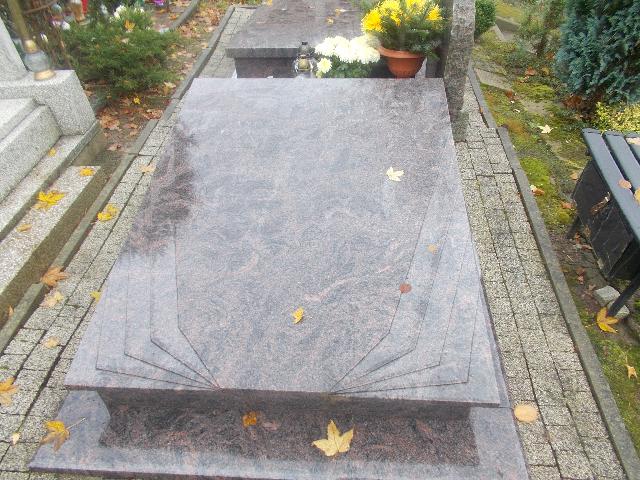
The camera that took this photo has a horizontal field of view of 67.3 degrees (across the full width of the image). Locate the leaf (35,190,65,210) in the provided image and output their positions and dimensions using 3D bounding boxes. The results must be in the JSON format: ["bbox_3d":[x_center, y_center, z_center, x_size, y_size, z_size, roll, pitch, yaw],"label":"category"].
[{"bbox_3d":[-1.314,-0.193,2.344,0.135,0.030,0.115,-23,45,-20],"label":"leaf"}]

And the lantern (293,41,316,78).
[{"bbox_3d":[-0.082,-0.940,2.548,0.118,0.230,0.118,1,43,4],"label":"lantern"}]

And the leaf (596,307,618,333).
[{"bbox_3d":[1.074,0.300,1.796,0.082,0.030,0.115,-1,43,2],"label":"leaf"}]

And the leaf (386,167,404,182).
[{"bbox_3d":[0.307,-0.267,1.957,0.074,0.015,0.078,1,52,5],"label":"leaf"}]

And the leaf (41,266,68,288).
[{"bbox_3d":[-1.128,0.159,2.042,0.112,0.035,0.095,-23,45,-20],"label":"leaf"}]

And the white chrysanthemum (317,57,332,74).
[{"bbox_3d":[0.026,-0.995,2.740,0.088,0.075,0.085,1,42,5],"label":"white chrysanthemum"}]

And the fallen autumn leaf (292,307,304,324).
[{"bbox_3d":[-0.071,0.237,1.534,0.033,0.015,0.065,14,53,14],"label":"fallen autumn leaf"}]

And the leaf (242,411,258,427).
[{"bbox_3d":[-0.217,0.558,1.502,0.044,0.022,0.042,1,42,5],"label":"leaf"}]

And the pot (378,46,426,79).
[{"bbox_3d":[0.428,-0.911,2.531,0.250,0.170,0.250,1,43,4],"label":"pot"}]

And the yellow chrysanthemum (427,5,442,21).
[{"bbox_3d":[0.557,-1.107,2.339,0.080,0.075,0.080,1,43,4],"label":"yellow chrysanthemum"}]

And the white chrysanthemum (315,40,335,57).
[{"bbox_3d":[0.026,-1.115,2.800,0.108,0.080,0.100,1,42,5],"label":"white chrysanthemum"}]

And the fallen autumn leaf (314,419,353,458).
[{"bbox_3d":[0.042,0.600,1.465,0.134,0.015,0.111,-8,43,-6],"label":"fallen autumn leaf"}]

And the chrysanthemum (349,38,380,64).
[{"bbox_3d":[0.229,-0.968,2.468,0.160,0.120,0.150,1,43,4],"label":"chrysanthemum"}]

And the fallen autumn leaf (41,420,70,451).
[{"bbox_3d":[-0.817,0.604,1.486,0.085,0.028,0.085,-31,48,-27],"label":"fallen autumn leaf"}]

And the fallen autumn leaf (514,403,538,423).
[{"bbox_3d":[0.669,0.559,1.557,0.076,0.012,0.064,15,45,20],"label":"fallen autumn leaf"}]

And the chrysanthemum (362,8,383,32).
[{"bbox_3d":[0.255,-1.066,2.335,0.100,0.105,0.100,1,43,4],"label":"chrysanthemum"}]

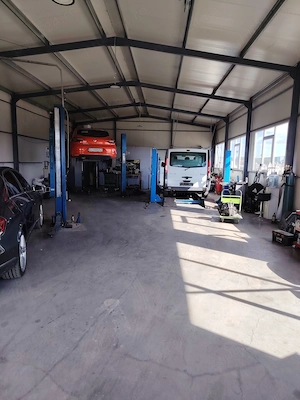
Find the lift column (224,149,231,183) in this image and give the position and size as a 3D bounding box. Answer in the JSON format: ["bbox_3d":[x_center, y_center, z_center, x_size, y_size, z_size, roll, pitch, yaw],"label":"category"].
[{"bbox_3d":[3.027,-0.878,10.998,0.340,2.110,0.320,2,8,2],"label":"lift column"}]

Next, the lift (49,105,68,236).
[{"bbox_3d":[-2.209,-0.818,6.777,0.340,2.900,0.340,-5,10,-39],"label":"lift"}]

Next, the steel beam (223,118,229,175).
[{"bbox_3d":[4.279,-2.514,15.696,0.150,4.124,0.150,2,8,2],"label":"steel beam"}]

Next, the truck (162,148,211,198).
[{"bbox_3d":[1.632,-1.306,13.510,1.940,2.000,4.850,2,8,3],"label":"truck"}]

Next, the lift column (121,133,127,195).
[{"bbox_3d":[-1.151,-1.496,12.175,0.240,2.670,0.280,2,8,2],"label":"lift column"}]

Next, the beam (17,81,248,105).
[{"bbox_3d":[-0.789,-4.484,11.543,9.750,0.860,0.200,2,8,2],"label":"beam"}]

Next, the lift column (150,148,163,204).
[{"bbox_3d":[0.301,-0.965,11.105,0.460,2.120,0.360,2,8,2],"label":"lift column"}]

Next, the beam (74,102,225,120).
[{"bbox_3d":[-0.594,-5.024,15.594,9.920,0.847,0.150,2,8,2],"label":"beam"}]

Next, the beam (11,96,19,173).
[{"bbox_3d":[-5.845,-2.350,12.109,0.200,4.300,0.180,2,8,2],"label":"beam"}]

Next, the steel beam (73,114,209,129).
[{"bbox_3d":[-0.411,-5.536,19.483,9.920,0.847,0.150,2,8,2],"label":"steel beam"}]

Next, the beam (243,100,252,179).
[{"bbox_3d":[4.089,-1.980,11.644,0.150,4.124,0.150,2,8,2],"label":"beam"}]

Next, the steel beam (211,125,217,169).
[{"bbox_3d":[4.461,-3.027,19.585,0.150,4.124,0.150,2,8,2],"label":"steel beam"}]

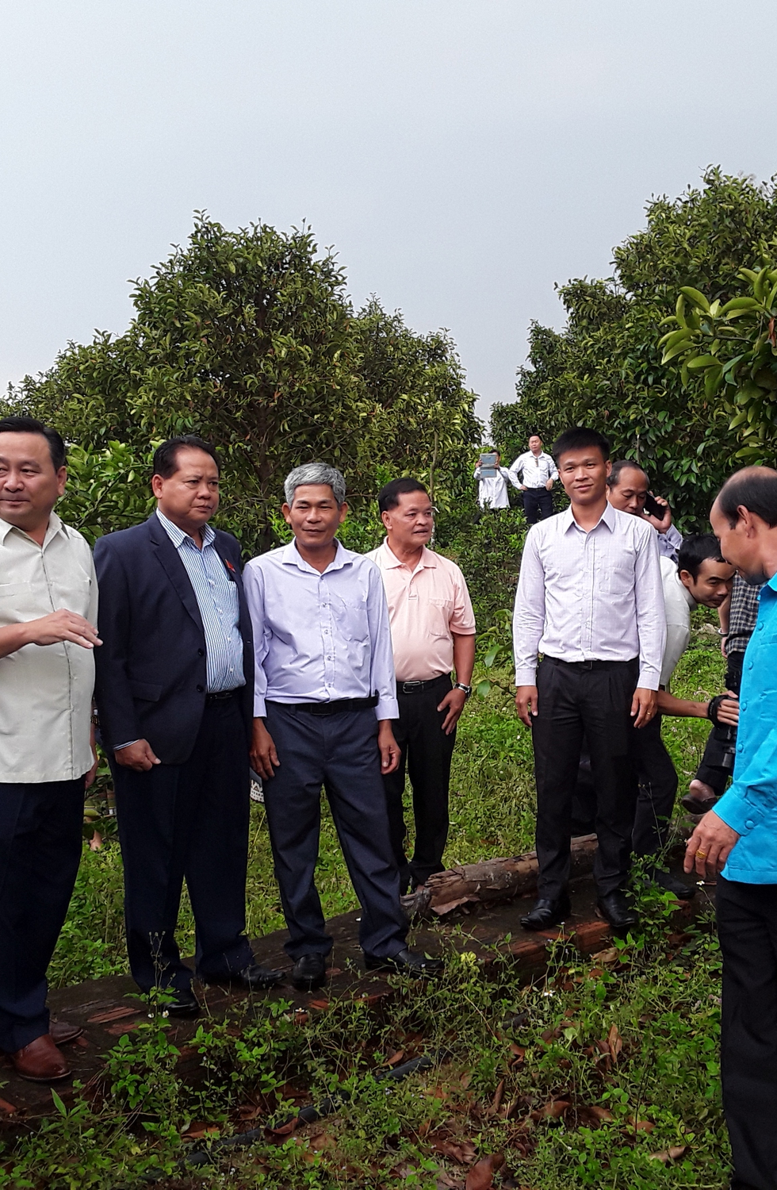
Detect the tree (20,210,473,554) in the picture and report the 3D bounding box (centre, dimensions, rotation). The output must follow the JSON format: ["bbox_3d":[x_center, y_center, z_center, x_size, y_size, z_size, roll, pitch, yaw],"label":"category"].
[{"bbox_3d":[-1.307,-1.814,11.500,4.200,3.409,3.900,0,0,0],"label":"tree"}]

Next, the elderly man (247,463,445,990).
[{"bbox_3d":[-0.157,0.405,3.960,0.580,1.646,0.380,0,0,-10],"label":"elderly man"}]

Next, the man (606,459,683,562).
[{"bbox_3d":[1.064,0.238,5.350,0.520,1.650,0.380,0,0,-15],"label":"man"}]

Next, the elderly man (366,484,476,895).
[{"bbox_3d":[0.119,0.364,4.850,0.500,1.647,0.330,0,0,0],"label":"elderly man"}]

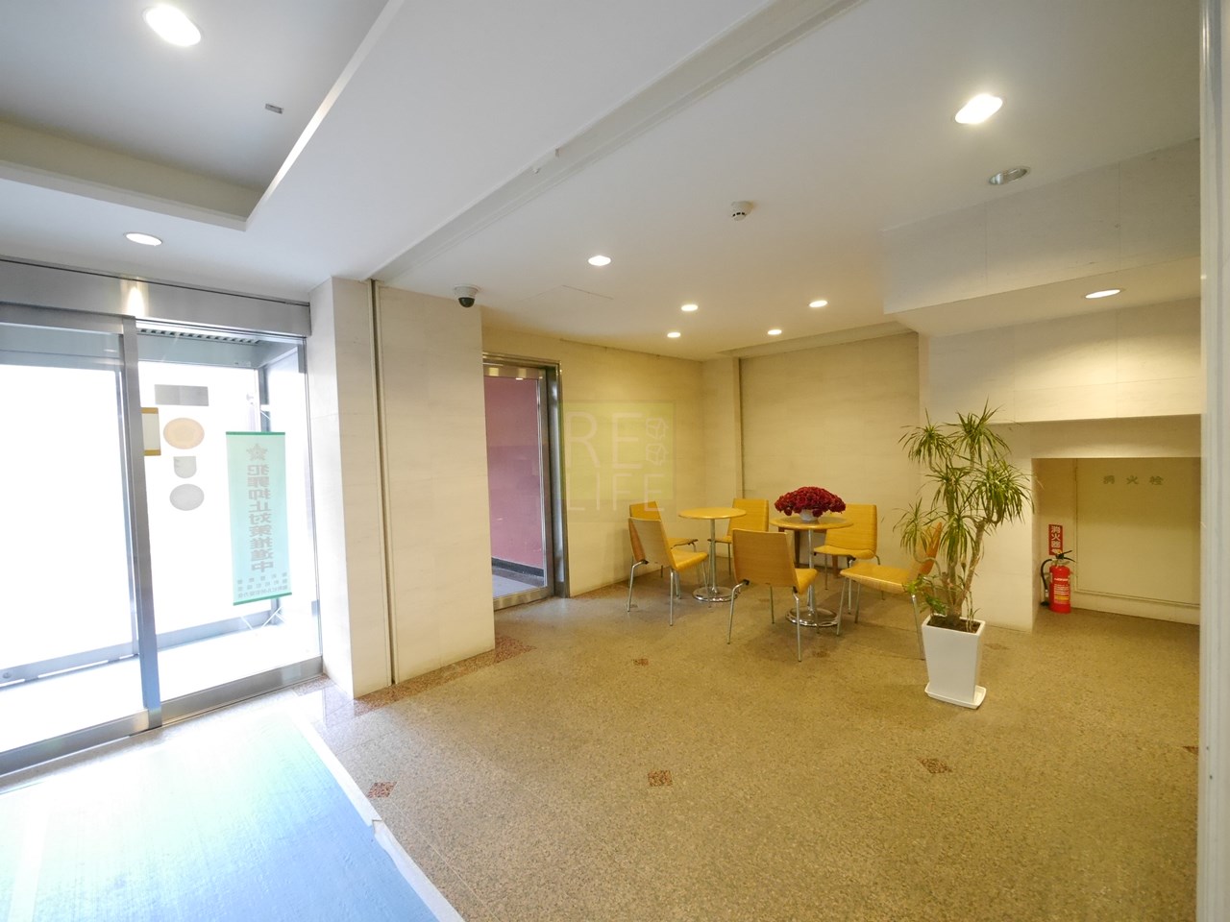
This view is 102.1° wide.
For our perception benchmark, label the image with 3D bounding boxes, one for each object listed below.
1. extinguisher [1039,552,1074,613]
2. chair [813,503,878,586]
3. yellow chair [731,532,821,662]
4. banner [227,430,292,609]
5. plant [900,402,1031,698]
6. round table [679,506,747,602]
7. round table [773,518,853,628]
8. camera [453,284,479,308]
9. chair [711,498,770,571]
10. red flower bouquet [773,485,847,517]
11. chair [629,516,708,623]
[{"bbox_3d":[3.361,0.908,3.773,0.195,0.460,0.135,0,2,39],"label":"extinguisher"},{"bbox_3d":[1.894,0.781,4.143,0.480,0.790,0.560,0,2,44],"label":"chair"},{"bbox_3d":[1.122,0.838,3.408,0.485,0.776,0.560,0,2,41],"label":"yellow chair"},{"bbox_3d":[-2.073,0.326,2.909,0.020,0.977,0.282,0,3,44],"label":"banner"},{"bbox_3d":[1.789,0.463,2.577,0.560,1.530,0.550,0,2,44],"label":"plant"},{"bbox_3d":[0.893,0.838,4.468,0.605,0.724,0.605,-2,2,0],"label":"round table"},{"bbox_3d":[1.514,0.832,3.831,0.600,0.735,0.600,-2,2,0],"label":"round table"},{"bbox_3d":[-0.892,-0.986,3.005,0.150,0.108,0.150,-3,2,-32],"label":"camera"},{"bbox_3d":[1.174,0.794,4.759,0.485,0.776,0.560,0,3,44],"label":"chair"},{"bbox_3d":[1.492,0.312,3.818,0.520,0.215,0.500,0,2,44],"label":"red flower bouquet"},{"bbox_3d":[0.460,0.839,4.077,0.560,0.776,0.485,-3,2,-39],"label":"chair"}]

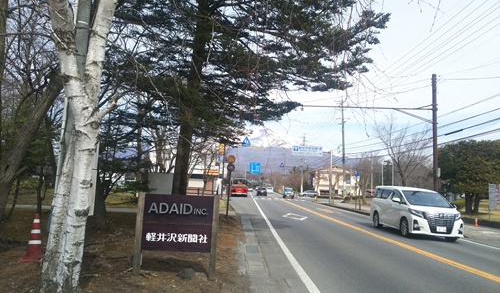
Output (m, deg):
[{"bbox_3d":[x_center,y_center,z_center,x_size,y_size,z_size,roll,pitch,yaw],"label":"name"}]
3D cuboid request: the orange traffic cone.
[{"bbox_3d":[-3.353,1.406,5.887,0.380,0.700,0.380,4,-6,-18],"label":"orange traffic cone"}]

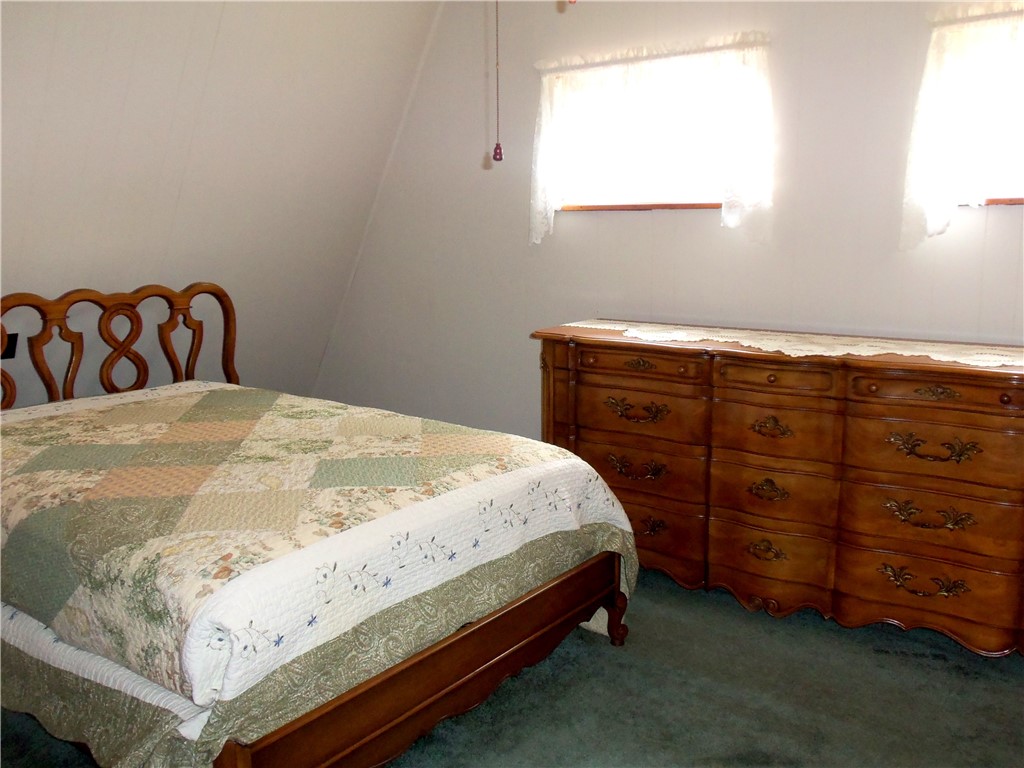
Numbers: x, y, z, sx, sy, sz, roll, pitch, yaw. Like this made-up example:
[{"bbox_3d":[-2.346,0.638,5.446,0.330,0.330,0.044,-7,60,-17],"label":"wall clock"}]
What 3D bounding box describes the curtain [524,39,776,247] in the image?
[{"bbox_3d":[0.534,-0.971,3.457,1.069,0.746,0.090,7,13,36],"label":"curtain"}]

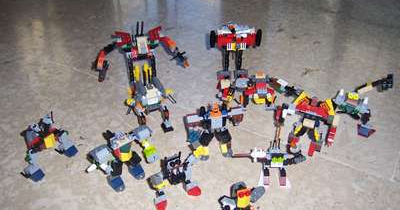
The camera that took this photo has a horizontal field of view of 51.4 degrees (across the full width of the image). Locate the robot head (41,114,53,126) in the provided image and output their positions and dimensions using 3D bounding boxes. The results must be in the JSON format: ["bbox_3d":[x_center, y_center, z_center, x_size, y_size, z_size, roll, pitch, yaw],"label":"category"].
[{"bbox_3d":[-0.213,0.020,0.579,0.014,0.013,0.013,-29,52,-26],"label":"robot head"}]

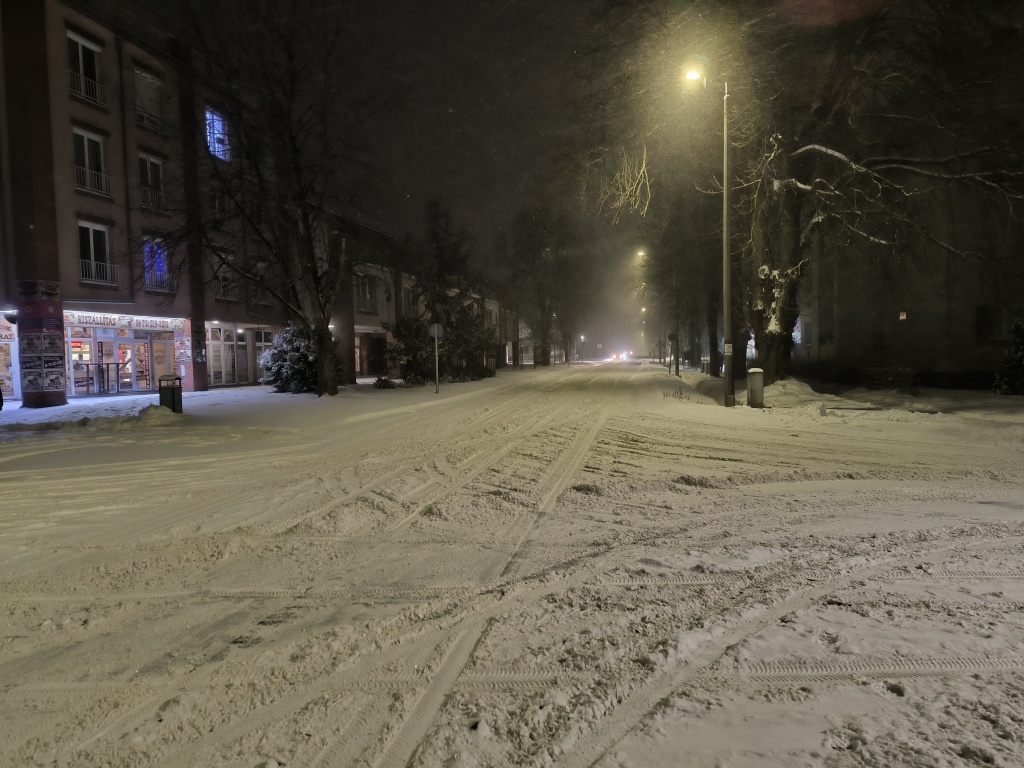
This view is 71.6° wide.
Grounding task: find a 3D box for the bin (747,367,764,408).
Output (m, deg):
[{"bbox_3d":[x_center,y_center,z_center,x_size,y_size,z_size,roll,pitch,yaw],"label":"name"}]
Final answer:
[{"bbox_3d":[6.078,0.127,17.700,0.380,0.940,0.410,-1,3,11],"label":"bin"}]

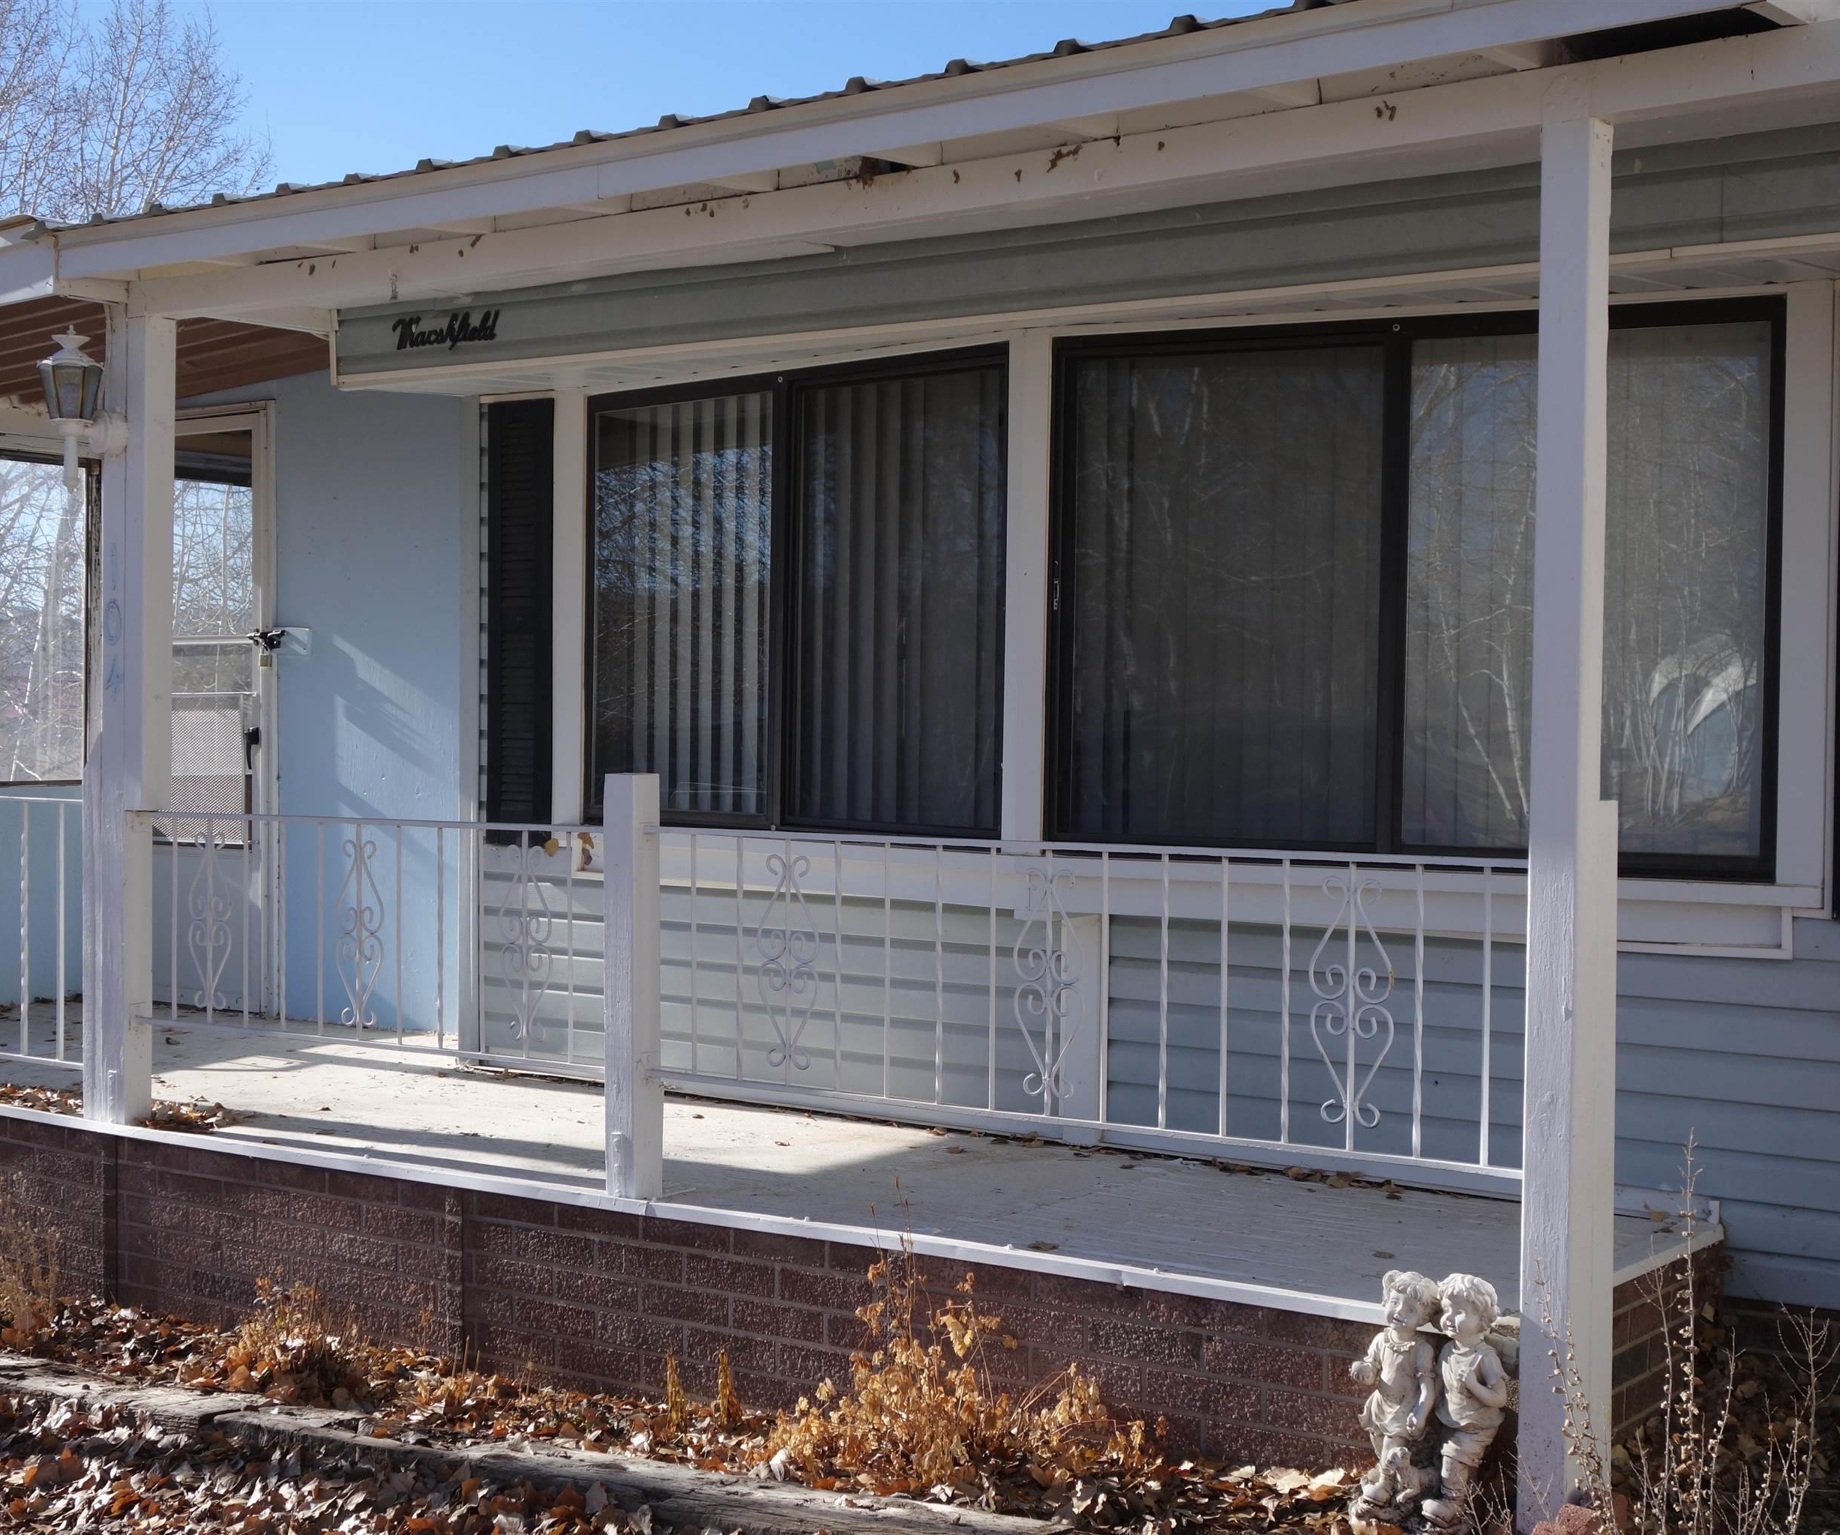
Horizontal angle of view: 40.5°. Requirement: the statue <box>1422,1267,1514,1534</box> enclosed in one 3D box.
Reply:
[{"bbox_3d":[0.894,1.034,4.070,0.145,0.420,0.150,1,1,37],"label":"statue"}]

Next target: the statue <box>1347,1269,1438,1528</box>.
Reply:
[{"bbox_3d":[0.786,1.050,4.150,0.135,0.420,0.145,1,1,33],"label":"statue"}]

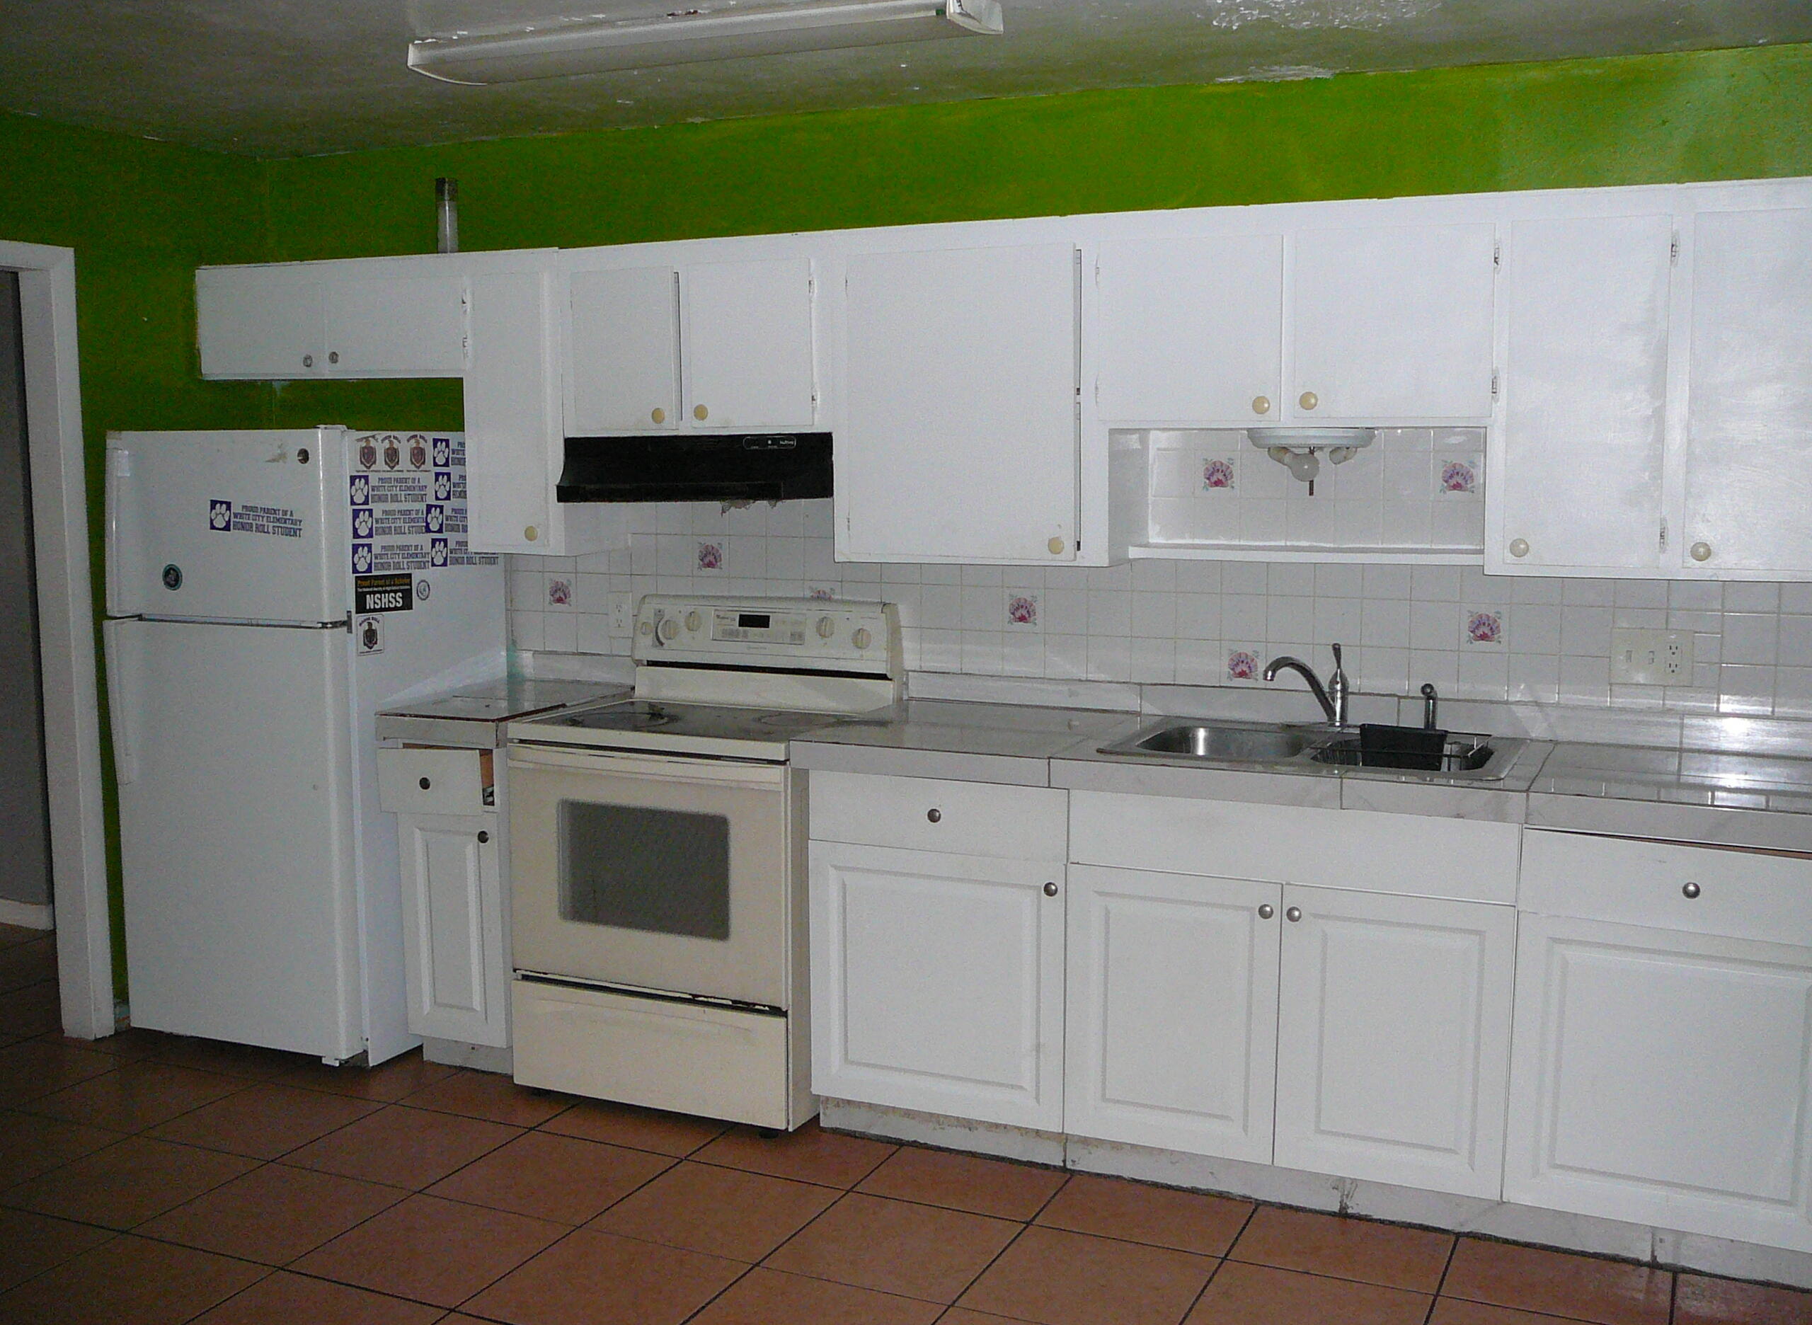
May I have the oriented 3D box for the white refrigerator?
[{"bbox_3d":[-1.595,0.192,4.976,0.708,1.628,0.737,3,7,24],"label":"white refrigerator"}]

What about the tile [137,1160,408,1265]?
[{"bbox_3d":[-1.299,1.143,3.784,0.395,0.010,0.395,3,7,24],"label":"tile"}]

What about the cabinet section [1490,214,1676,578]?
[{"bbox_3d":[1.422,-0.549,3.842,0.331,0.715,0.321,3,8,23],"label":"cabinet section"}]

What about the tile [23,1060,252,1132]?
[{"bbox_3d":[-1.873,1.066,4.486,0.395,0.010,0.395,3,7,24],"label":"tile"}]

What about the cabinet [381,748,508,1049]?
[{"bbox_3d":[-1.012,0.548,4.777,0.355,0.730,0.600,3,7,24],"label":"cabinet"}]

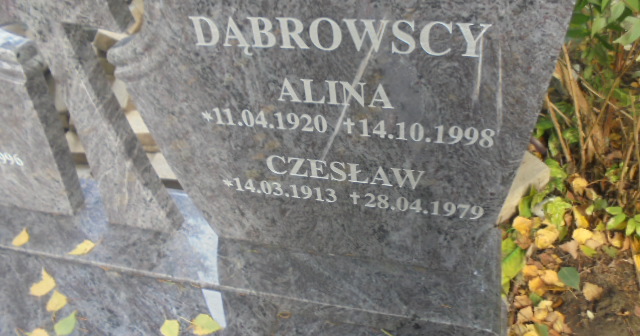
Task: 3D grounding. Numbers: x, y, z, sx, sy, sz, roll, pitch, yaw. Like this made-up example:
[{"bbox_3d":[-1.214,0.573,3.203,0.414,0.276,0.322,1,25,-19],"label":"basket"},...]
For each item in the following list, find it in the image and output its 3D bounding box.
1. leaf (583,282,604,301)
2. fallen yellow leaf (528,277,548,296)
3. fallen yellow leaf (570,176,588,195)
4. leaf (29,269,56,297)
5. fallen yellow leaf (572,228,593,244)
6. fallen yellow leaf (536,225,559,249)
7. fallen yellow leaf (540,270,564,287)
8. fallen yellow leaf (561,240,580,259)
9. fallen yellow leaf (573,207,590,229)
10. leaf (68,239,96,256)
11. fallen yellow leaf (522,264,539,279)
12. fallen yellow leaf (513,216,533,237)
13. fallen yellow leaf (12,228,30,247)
[{"bbox_3d":[0.613,0.276,1.080,0.041,0.013,0.034,-25,48,-15],"label":"leaf"},{"bbox_3d":[0.547,0.300,1.204,0.040,0.015,0.041,-21,50,-9],"label":"fallen yellow leaf"},{"bbox_3d":[0.699,0.047,1.286,0.039,0.013,0.050,-18,46,-9],"label":"fallen yellow leaf"},{"bbox_3d":[-0.632,0.265,1.109,0.055,0.009,0.070,2,48,11],"label":"leaf"},{"bbox_3d":[0.645,0.165,1.181,0.043,0.013,0.038,-33,50,-22],"label":"fallen yellow leaf"},{"bbox_3d":[0.607,0.185,1.289,0.068,0.020,0.048,-38,54,-21],"label":"fallen yellow leaf"},{"bbox_3d":[0.536,0.257,1.111,0.033,0.013,0.046,-14,46,-5],"label":"fallen yellow leaf"},{"bbox_3d":[0.678,0.212,1.283,0.051,0.015,0.049,-34,53,-19],"label":"fallen yellow leaf"},{"bbox_3d":[0.657,0.125,1.218,0.032,0.013,0.058,-5,46,4],"label":"fallen yellow leaf"},{"bbox_3d":[-0.570,0.196,1.150,0.034,0.010,0.060,32,62,30],"label":"leaf"},{"bbox_3d":[0.496,0.242,1.131,0.040,0.013,0.032,-7,46,2],"label":"fallen yellow leaf"},{"bbox_3d":[0.563,0.159,1.334,0.050,0.015,0.050,25,58,27],"label":"fallen yellow leaf"},{"bbox_3d":[-0.737,0.175,1.195,0.041,0.010,0.047,15,54,21],"label":"fallen yellow leaf"}]

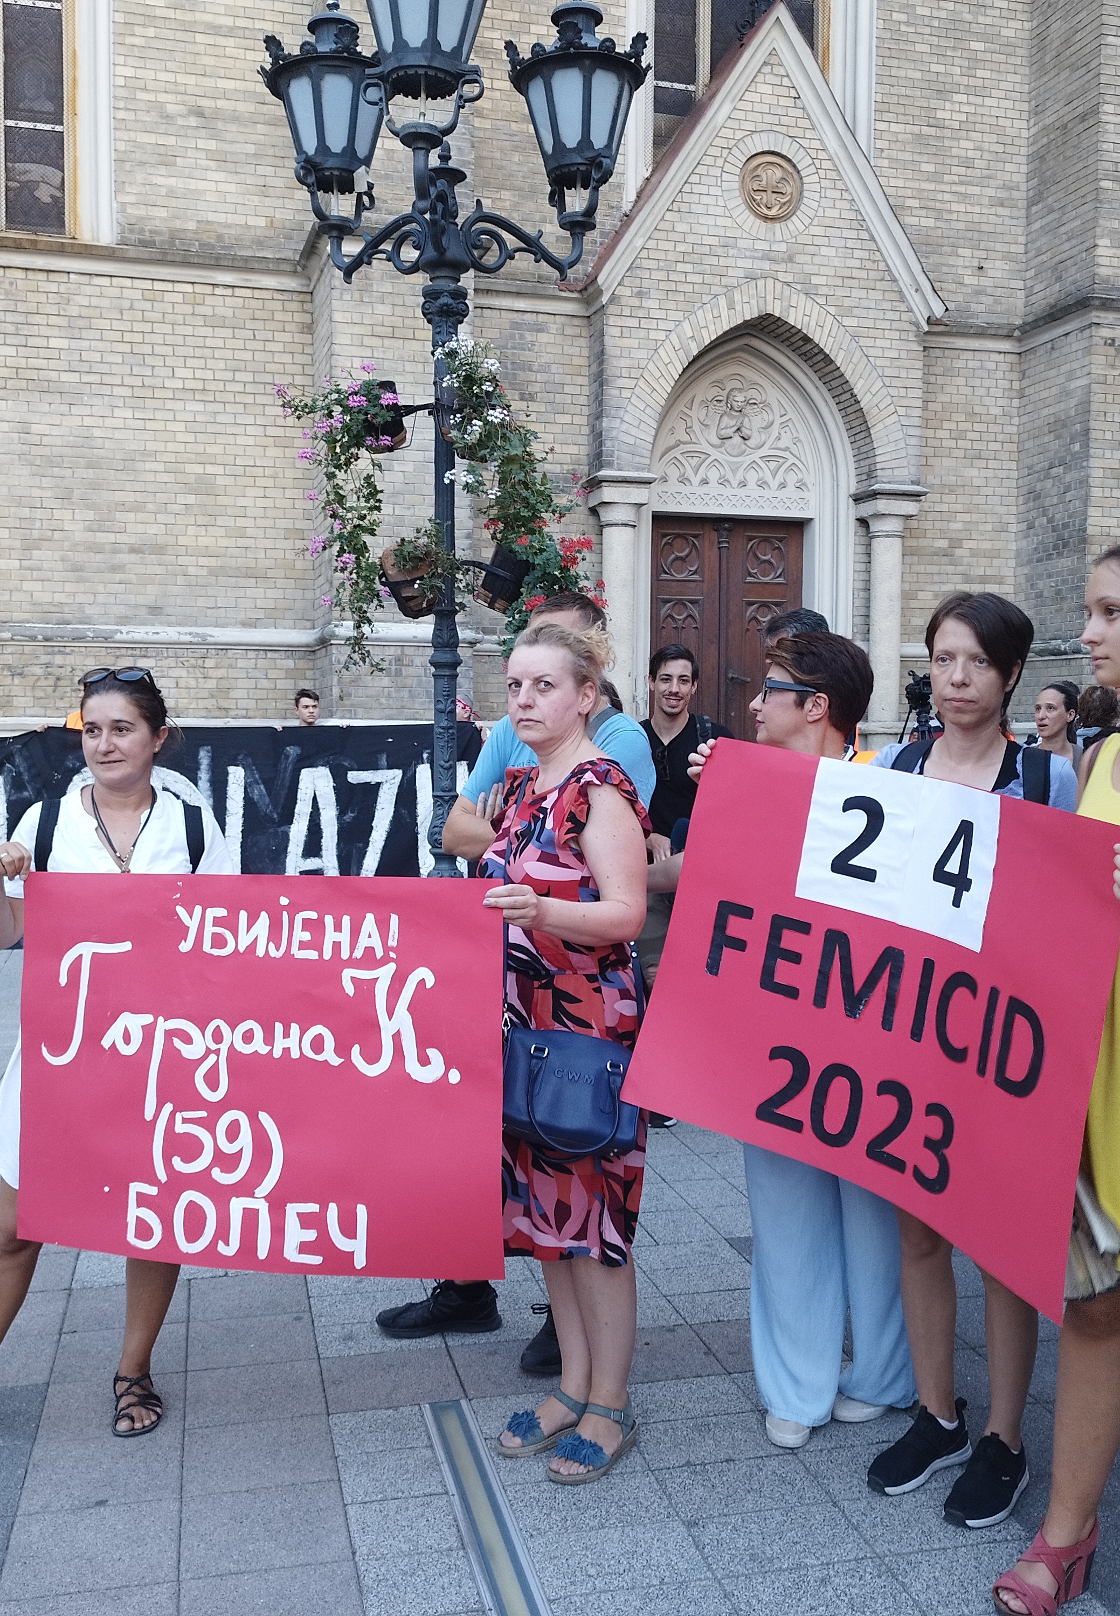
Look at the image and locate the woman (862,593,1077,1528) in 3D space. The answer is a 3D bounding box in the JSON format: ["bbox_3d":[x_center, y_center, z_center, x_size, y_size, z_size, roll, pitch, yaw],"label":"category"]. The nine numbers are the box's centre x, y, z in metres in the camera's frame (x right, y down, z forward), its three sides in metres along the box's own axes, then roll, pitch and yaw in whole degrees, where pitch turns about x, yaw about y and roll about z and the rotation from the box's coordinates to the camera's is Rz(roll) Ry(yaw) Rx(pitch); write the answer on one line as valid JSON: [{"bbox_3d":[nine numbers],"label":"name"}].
[{"bbox_3d":[0.773,0.445,2.830,0.460,1.700,0.380,2,4,25],"label":"woman"}]

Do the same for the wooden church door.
[{"bbox_3d":[1.463,-1.228,13.162,1.456,2.647,0.120,-1,3,-16],"label":"wooden church door"}]

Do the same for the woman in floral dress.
[{"bbox_3d":[0.012,0.450,2.950,0.430,1.639,0.420,4,5,45],"label":"woman in floral dress"}]

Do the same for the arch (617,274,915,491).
[{"bbox_3d":[1.638,-3.513,12.473,2.632,1.661,0.400,-1,3,-16],"label":"arch"}]

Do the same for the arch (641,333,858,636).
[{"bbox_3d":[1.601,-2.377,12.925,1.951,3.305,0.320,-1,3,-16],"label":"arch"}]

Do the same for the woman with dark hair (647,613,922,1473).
[{"bbox_3d":[0.480,0.452,3.030,0.500,1.622,0.480,3,4,37],"label":"woman with dark hair"}]

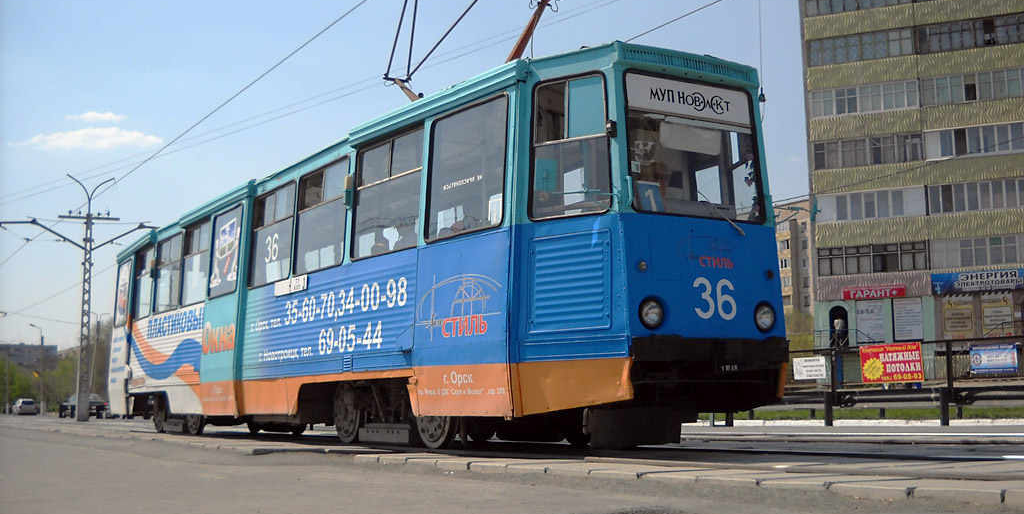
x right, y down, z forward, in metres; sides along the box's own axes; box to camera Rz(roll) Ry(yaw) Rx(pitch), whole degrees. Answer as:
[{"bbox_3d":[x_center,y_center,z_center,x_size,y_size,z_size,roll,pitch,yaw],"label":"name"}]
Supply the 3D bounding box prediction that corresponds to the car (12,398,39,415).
[{"bbox_3d":[-46.923,14.480,117.000,1.740,1.520,4.250,3,-8,-30],"label":"car"}]

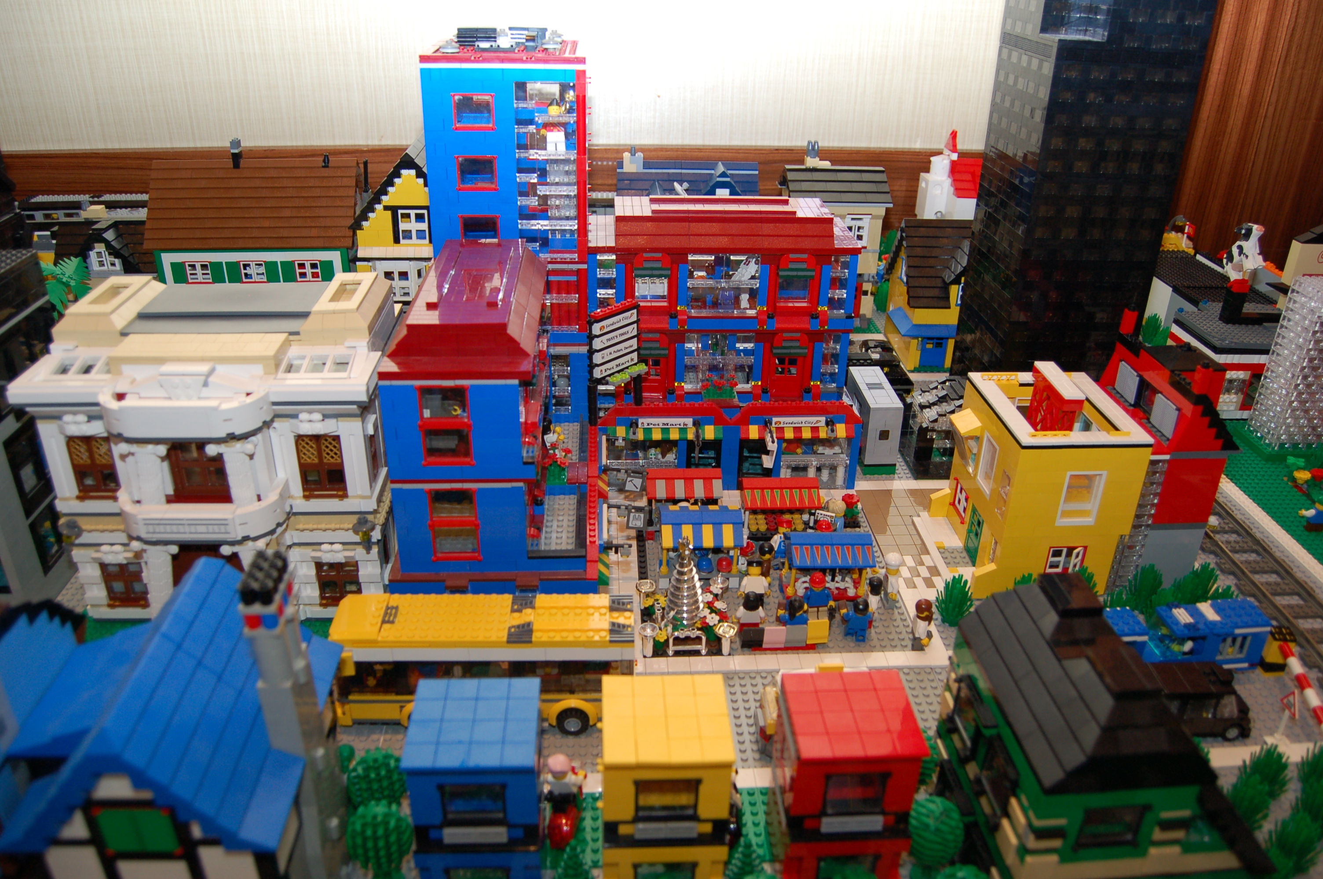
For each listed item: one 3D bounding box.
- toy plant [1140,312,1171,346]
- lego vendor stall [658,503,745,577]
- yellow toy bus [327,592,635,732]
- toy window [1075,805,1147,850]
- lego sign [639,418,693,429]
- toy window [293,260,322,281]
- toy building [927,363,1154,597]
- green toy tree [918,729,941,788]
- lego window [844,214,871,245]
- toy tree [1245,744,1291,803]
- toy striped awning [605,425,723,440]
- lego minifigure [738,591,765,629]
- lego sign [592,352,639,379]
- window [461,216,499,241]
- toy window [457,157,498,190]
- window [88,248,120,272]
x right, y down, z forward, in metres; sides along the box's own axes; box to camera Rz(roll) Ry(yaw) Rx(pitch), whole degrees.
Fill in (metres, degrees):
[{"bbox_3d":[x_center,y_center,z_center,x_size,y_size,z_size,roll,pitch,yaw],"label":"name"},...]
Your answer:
[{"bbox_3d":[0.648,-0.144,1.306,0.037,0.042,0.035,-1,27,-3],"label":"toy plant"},{"bbox_3d":[0.031,0.085,0.803,0.064,0.061,0.048,0,27,-3],"label":"lego vendor stall"},{"bbox_3d":[-0.116,0.148,0.658,0.194,0.079,0.050,0,27,-3],"label":"yellow toy bus"},{"bbox_3d":[0.222,0.190,0.492,0.034,0.029,0.008,0,27,-4],"label":"toy window"},{"bbox_3d":[0.004,-0.015,0.888,0.048,0.008,0.004,0,27,-4],"label":"lego sign"},{"bbox_3d":[-0.395,-0.188,1.108,0.033,0.029,0.009,-1,27,-3],"label":"toy window"},{"bbox_3d":[0.303,0.027,0.812,0.119,0.161,0.128,-1,27,-3],"label":"toy building"},{"bbox_3d":[0.145,0.198,0.591,0.034,0.054,0.034,-1,27,-3],"label":"green toy tree"},{"bbox_3d":[0.255,-0.272,1.289,0.032,0.042,0.009,-1,27,-3],"label":"lego window"},{"bbox_3d":[0.373,0.203,0.612,0.033,0.042,0.033,0,27,-3],"label":"toy tree"},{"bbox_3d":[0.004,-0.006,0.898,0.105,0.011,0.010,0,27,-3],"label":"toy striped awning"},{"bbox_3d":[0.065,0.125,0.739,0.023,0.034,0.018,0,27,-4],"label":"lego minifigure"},{"bbox_3d":[-0.039,-0.064,0.840,0.008,0.010,0.048,21,33,34],"label":"lego sign"},{"bbox_3d":[-0.151,-0.174,0.829,0.033,0.029,0.008,0,27,-3],"label":"window"},{"bbox_3d":[-0.150,-0.218,0.810,0.034,0.029,0.008,0,27,-4],"label":"toy window"},{"bbox_3d":[-0.704,-0.227,1.255,0.034,0.029,0.008,0,27,-4],"label":"window"}]

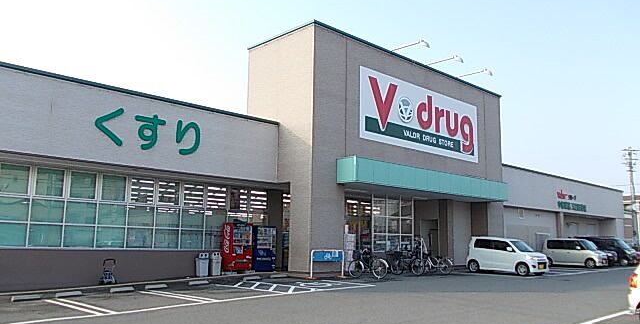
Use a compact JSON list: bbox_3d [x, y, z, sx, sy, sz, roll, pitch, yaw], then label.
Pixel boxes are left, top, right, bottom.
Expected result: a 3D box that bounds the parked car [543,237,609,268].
[{"bbox_3d":[15.305,5.471,31.173,1.475,1.630,3.395,9,-12,-44],"label":"parked car"}]

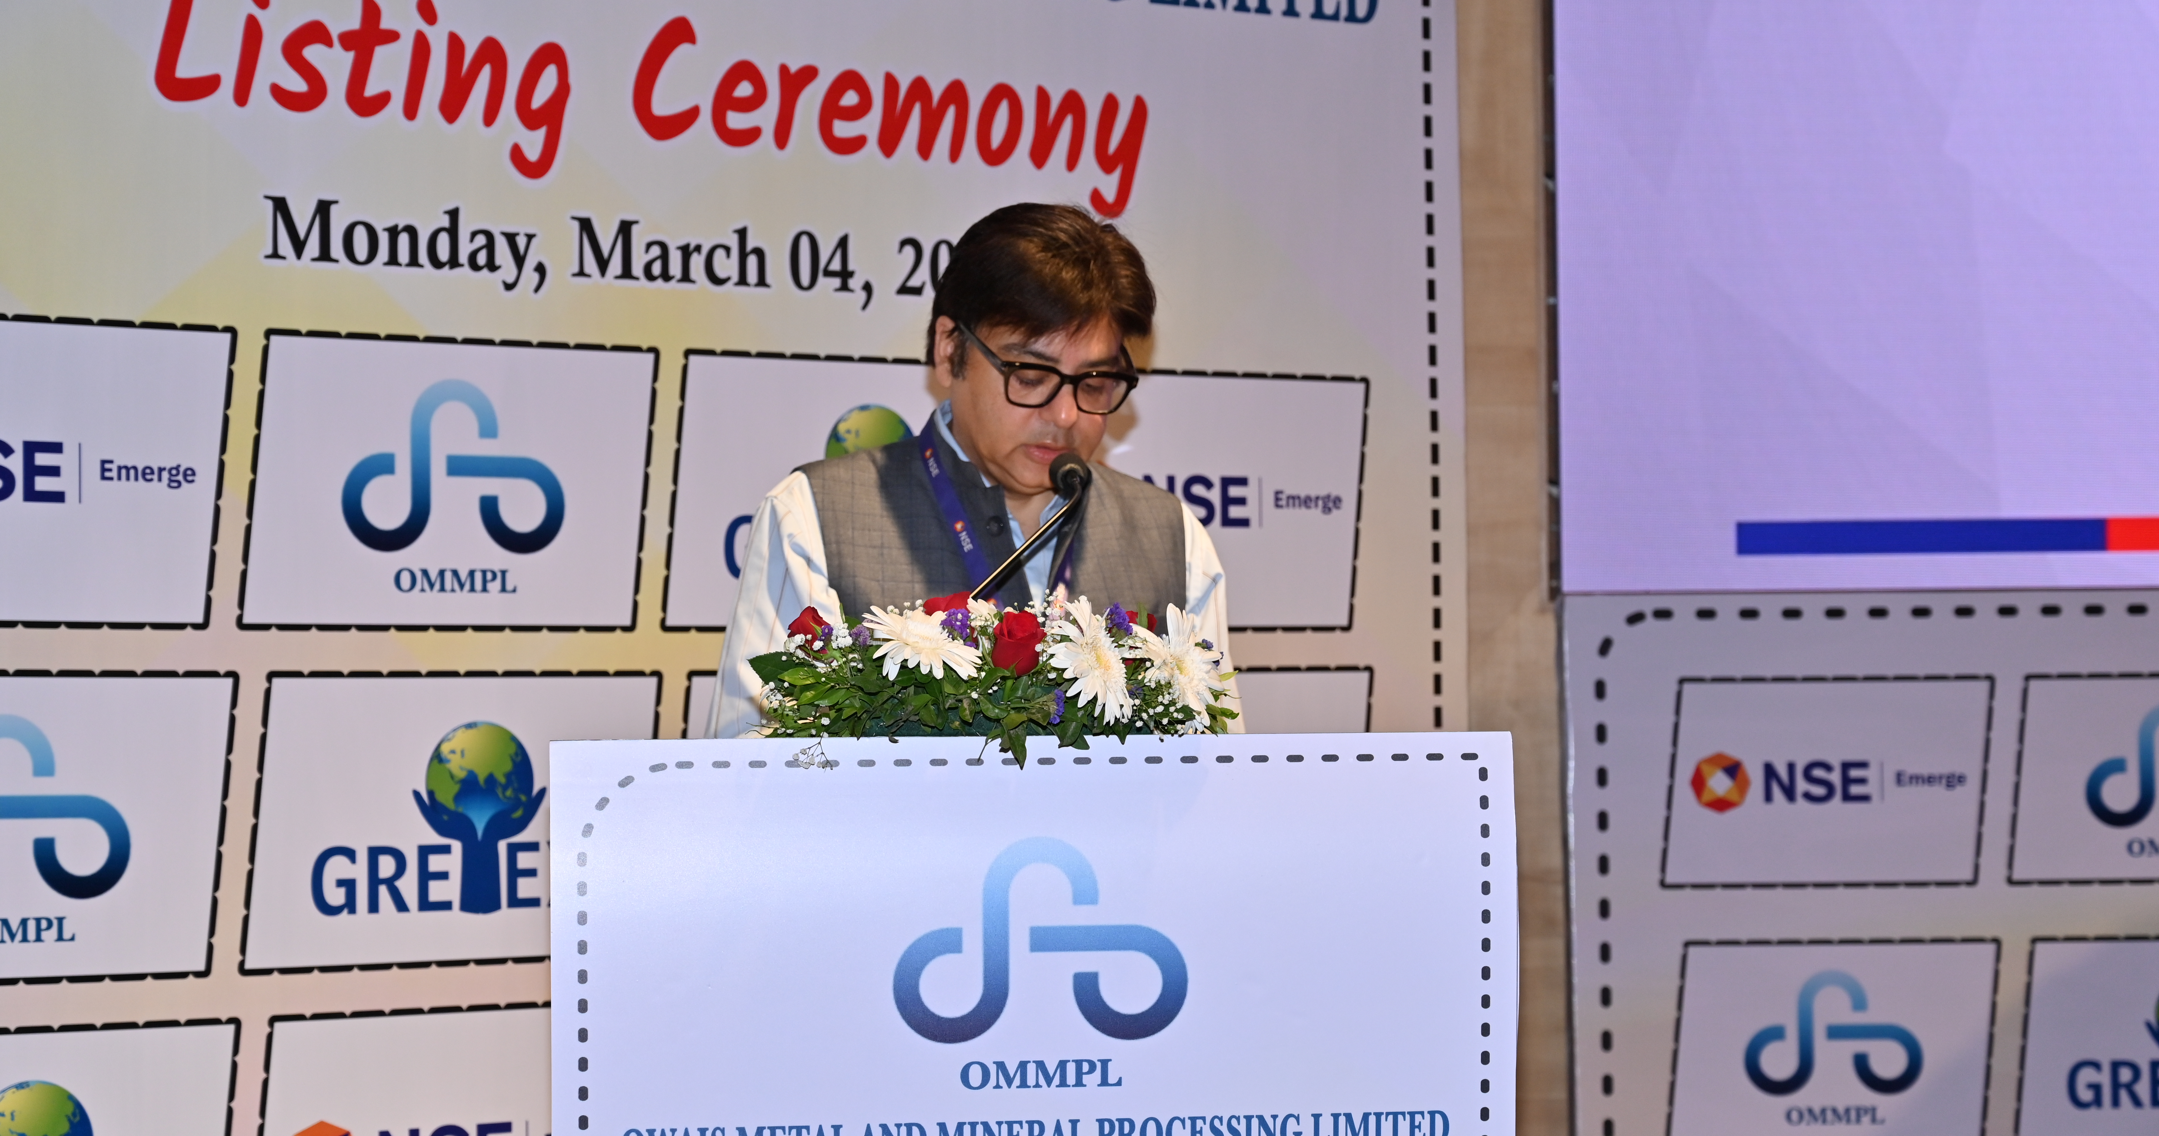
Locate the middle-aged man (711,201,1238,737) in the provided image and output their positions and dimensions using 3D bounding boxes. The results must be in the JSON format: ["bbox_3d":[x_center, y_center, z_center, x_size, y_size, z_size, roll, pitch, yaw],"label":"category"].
[{"bbox_3d":[-0.090,0.494,3.880,0.530,1.670,0.400,0,-2,-16],"label":"middle-aged man"}]

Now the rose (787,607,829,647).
[{"bbox_3d":[-0.234,0.053,3.630,0.038,0.042,0.038,-23,9,10],"label":"rose"}]

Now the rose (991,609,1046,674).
[{"bbox_3d":[-0.053,0.063,3.600,0.045,0.053,0.045,2,18,0],"label":"rose"}]

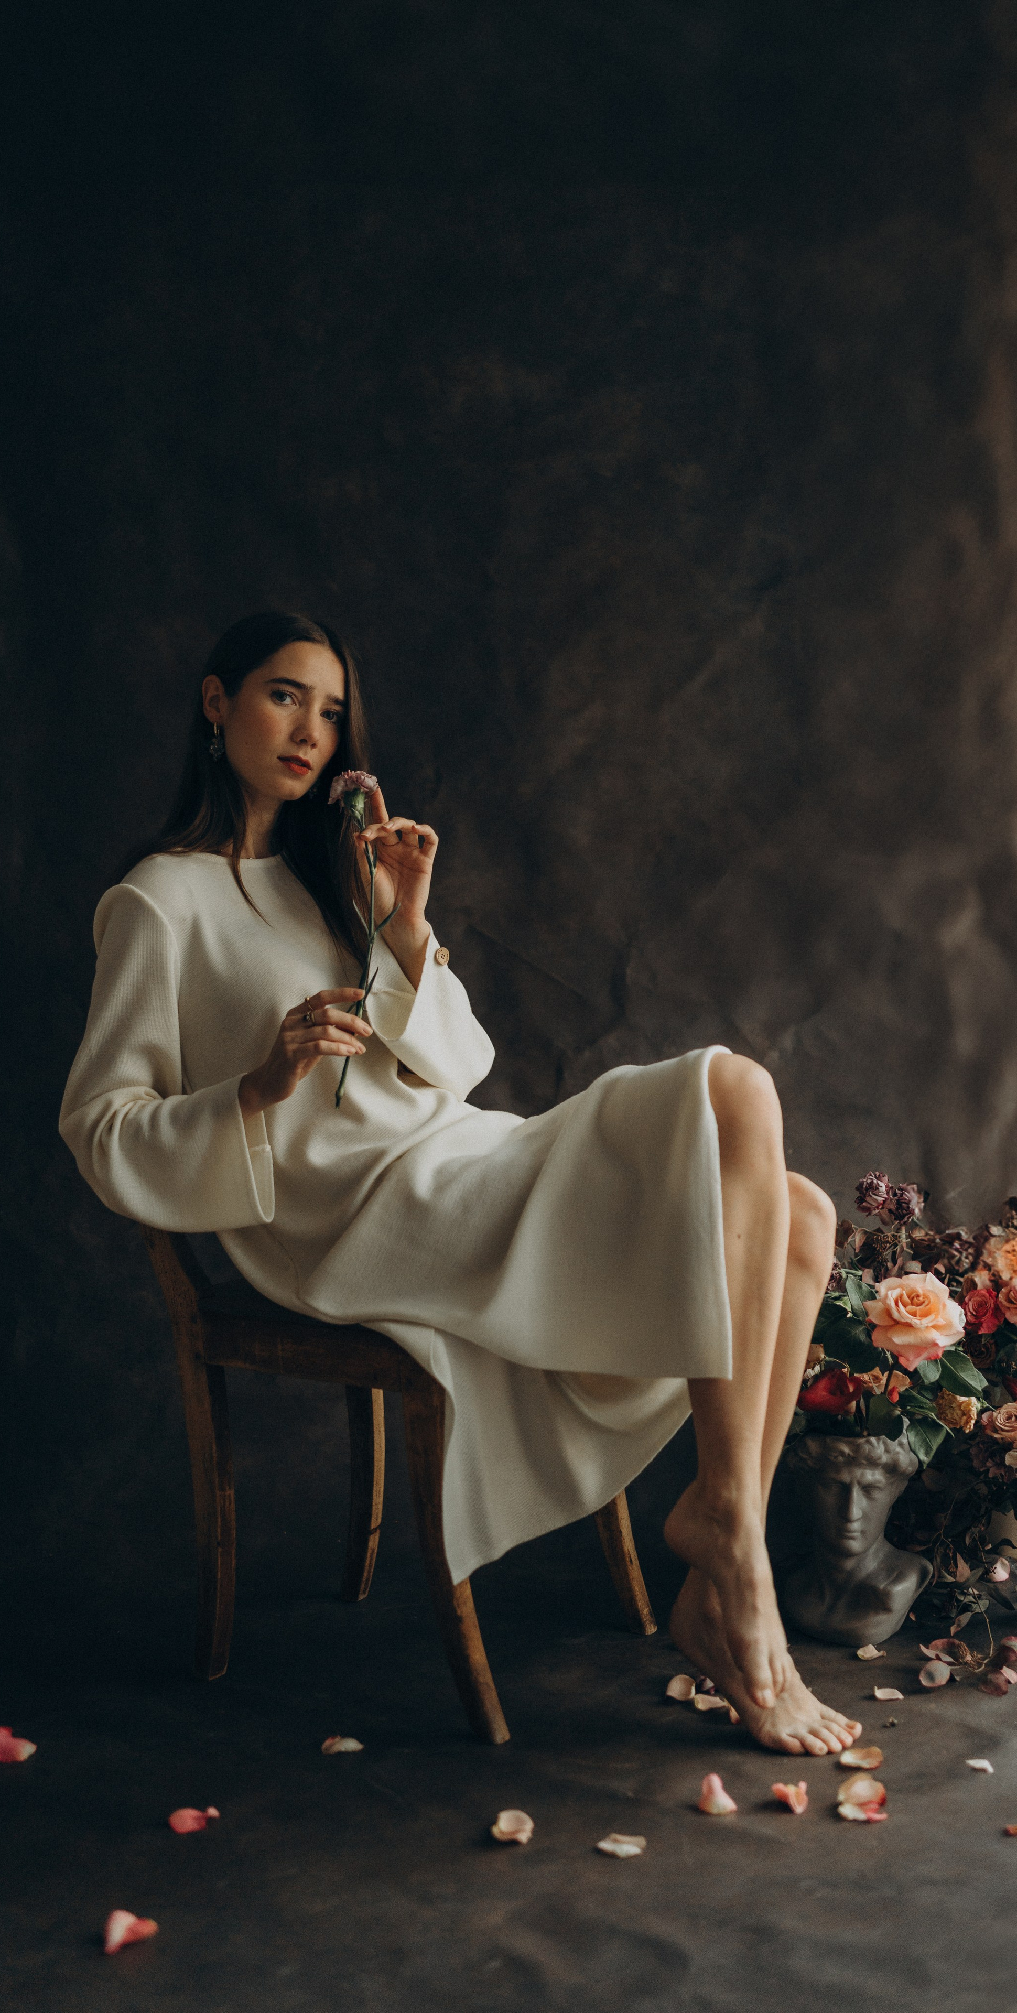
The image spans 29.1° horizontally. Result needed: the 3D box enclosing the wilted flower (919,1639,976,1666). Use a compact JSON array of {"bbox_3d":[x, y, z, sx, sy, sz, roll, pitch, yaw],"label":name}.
[{"bbox_3d":[0.544,0.807,2.445,0.068,0.016,0.042,0,1,0],"label":"wilted flower"}]

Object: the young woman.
[{"bbox_3d":[-0.065,0.161,2.299,0.870,1.315,0.500,1,2,35],"label":"young woman"}]

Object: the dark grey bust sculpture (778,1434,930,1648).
[{"bbox_3d":[0.445,0.680,2.566,0.205,0.272,0.175,0,1,6],"label":"dark grey bust sculpture"}]

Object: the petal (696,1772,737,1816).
[{"bbox_3d":[0.213,0.811,2.018,0.039,0.027,0.040,0,1,0],"label":"petal"}]

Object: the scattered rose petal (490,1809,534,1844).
[{"bbox_3d":[0.003,0.819,1.955,0.042,0.014,0.042,0,1,0],"label":"scattered rose petal"}]

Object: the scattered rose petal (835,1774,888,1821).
[{"bbox_3d":[0.362,0.815,2.018,0.050,0.018,0.068,0,1,0],"label":"scattered rose petal"}]

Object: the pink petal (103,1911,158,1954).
[{"bbox_3d":[-0.332,0.822,1.740,0.046,0.017,0.042,0,1,0],"label":"pink petal"}]

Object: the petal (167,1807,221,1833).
[{"bbox_3d":[-0.315,0.819,1.973,0.050,0.012,0.029,0,1,0],"label":"petal"}]

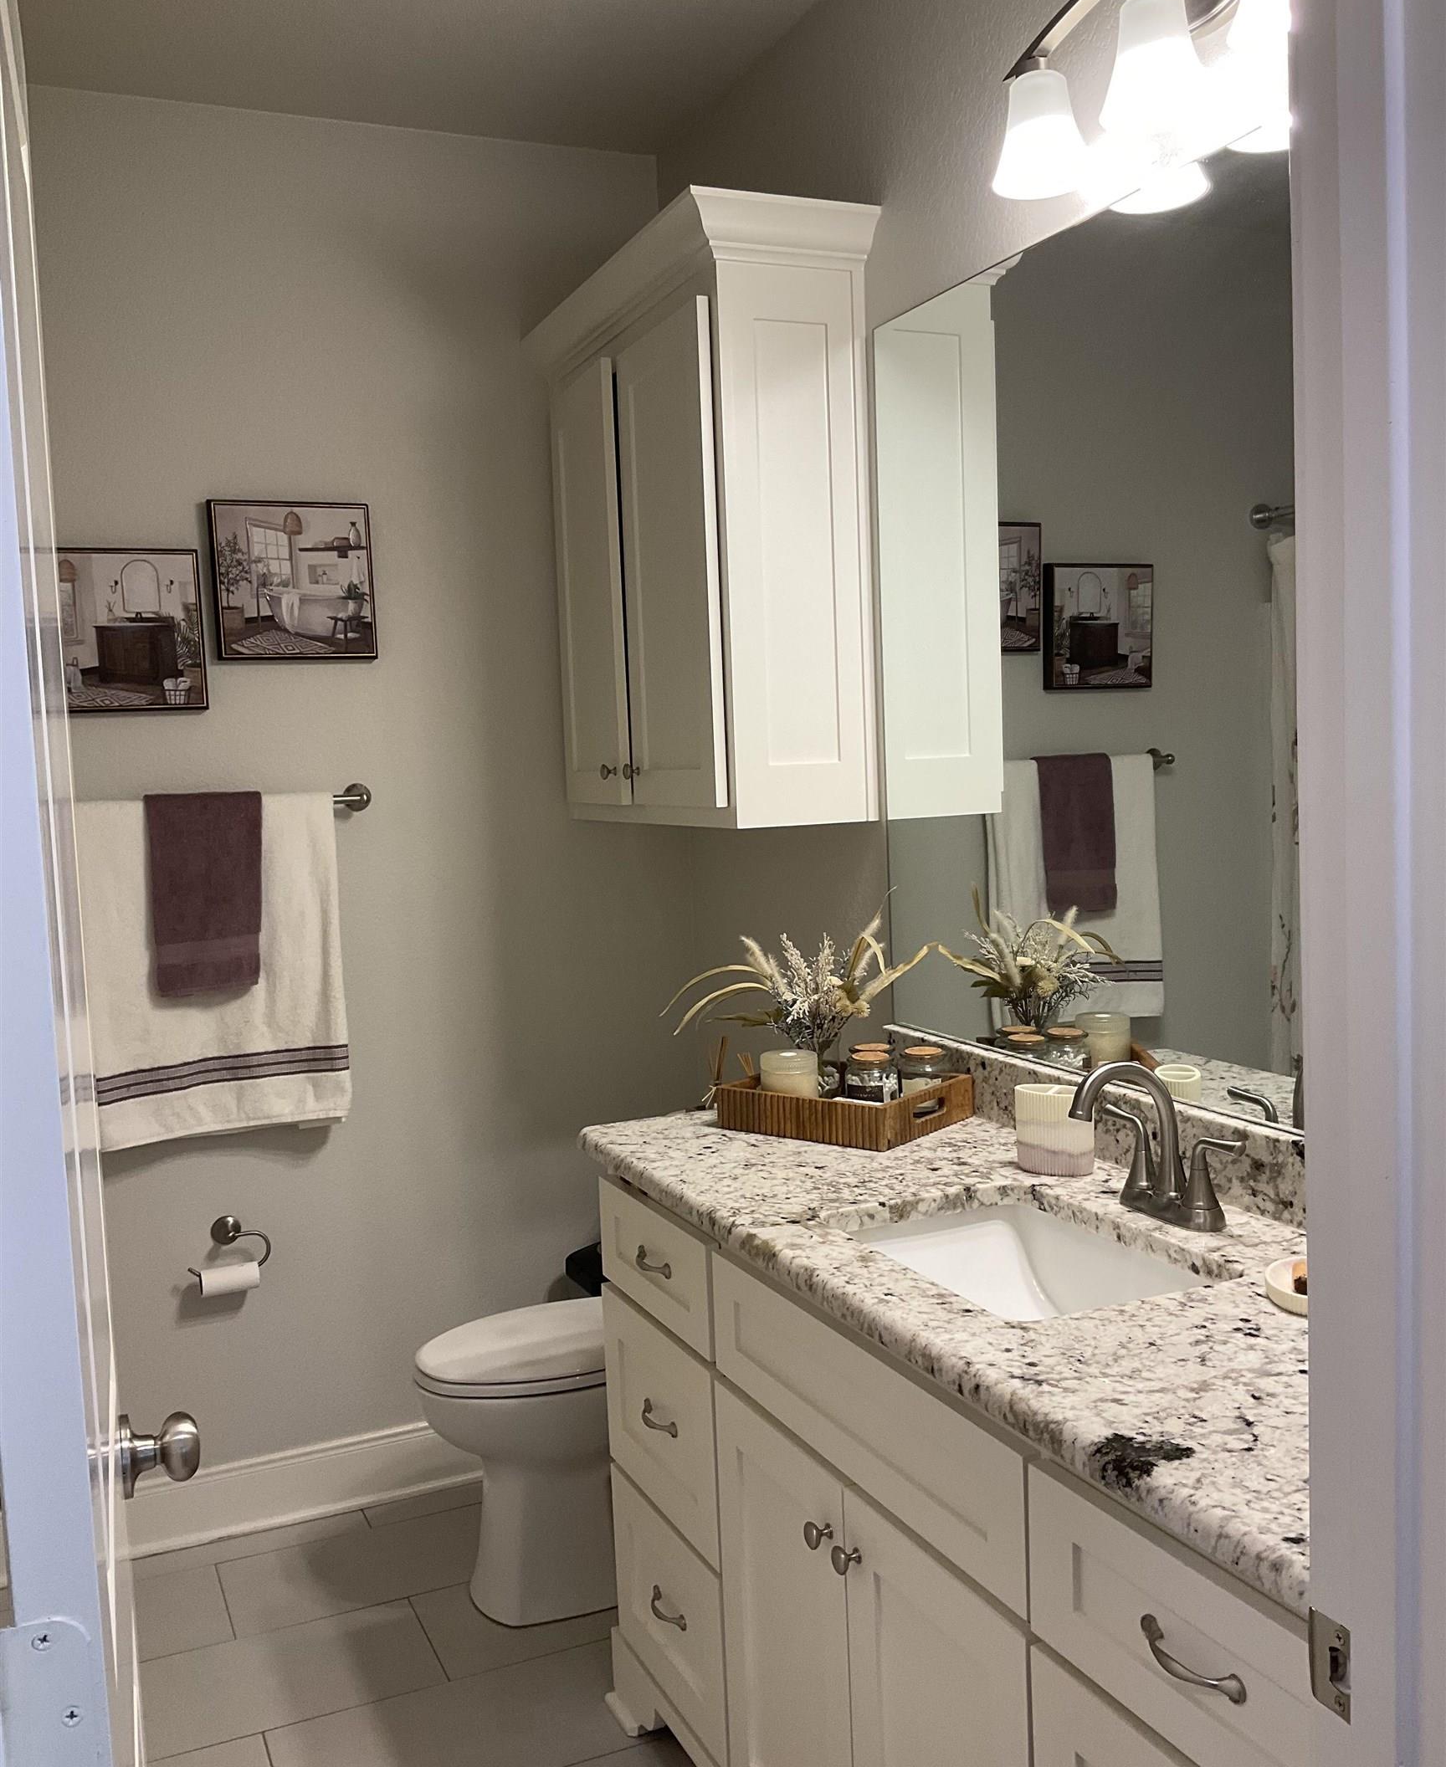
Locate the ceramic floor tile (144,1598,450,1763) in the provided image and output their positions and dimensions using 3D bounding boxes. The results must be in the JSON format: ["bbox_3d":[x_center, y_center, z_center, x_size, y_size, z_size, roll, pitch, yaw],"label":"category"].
[{"bbox_3d":[-0.784,1.335,2.683,0.600,0.010,0.303,-4,5,-24],"label":"ceramic floor tile"}]

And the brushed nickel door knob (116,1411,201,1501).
[{"bbox_3d":[-0.460,0.466,1.326,0.063,0.070,0.070,-3,4,-20],"label":"brushed nickel door knob"}]

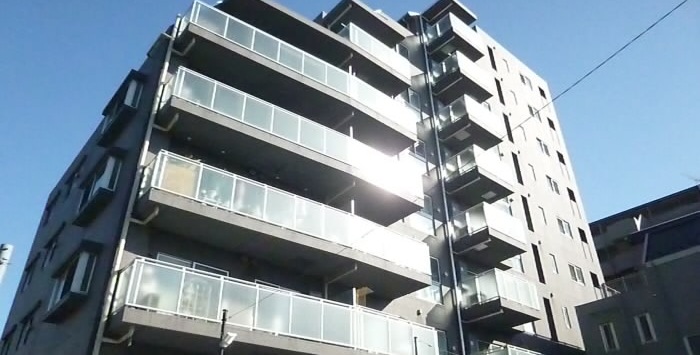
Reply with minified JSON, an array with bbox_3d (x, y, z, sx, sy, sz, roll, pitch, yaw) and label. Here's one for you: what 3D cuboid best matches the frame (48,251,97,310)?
[{"bbox_3d":[-7.100,2.714,12.958,0.376,0.998,1.981,24,-40,-34],"label":"frame"}]

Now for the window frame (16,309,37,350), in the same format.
[{"bbox_3d":[-10.936,5.208,17.005,0.100,1.040,1.339,24,-40,-34],"label":"window frame"}]

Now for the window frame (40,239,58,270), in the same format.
[{"bbox_3d":[-10.972,2.801,18.530,0.100,1.040,1.339,24,-40,-34],"label":"window frame"}]

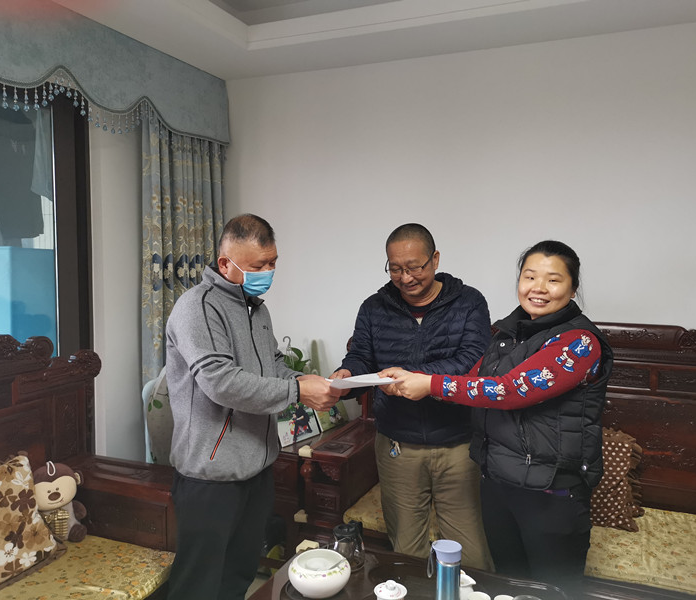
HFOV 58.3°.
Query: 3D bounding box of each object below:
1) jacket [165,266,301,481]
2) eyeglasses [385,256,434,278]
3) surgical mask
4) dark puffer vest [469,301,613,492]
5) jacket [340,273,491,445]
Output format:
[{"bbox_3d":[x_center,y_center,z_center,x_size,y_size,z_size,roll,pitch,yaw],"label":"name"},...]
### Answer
[{"bbox_3d":[-0.308,0.208,1.870,0.460,0.625,0.510,2,4,25],"label":"jacket"},{"bbox_3d":[0.197,-0.117,2.020,0.142,0.045,0.140,1,23,14],"label":"eyeglasses"},{"bbox_3d":[-0.270,-0.076,1.860,0.120,0.105,0.140,23,14,28],"label":"surgical mask"},{"bbox_3d":[0.570,0.264,1.840,0.330,0.550,0.450,-1,4,-30],"label":"dark puffer vest"},{"bbox_3d":[0.229,0.186,2.030,0.520,0.575,0.420,1,3,12],"label":"jacket"}]

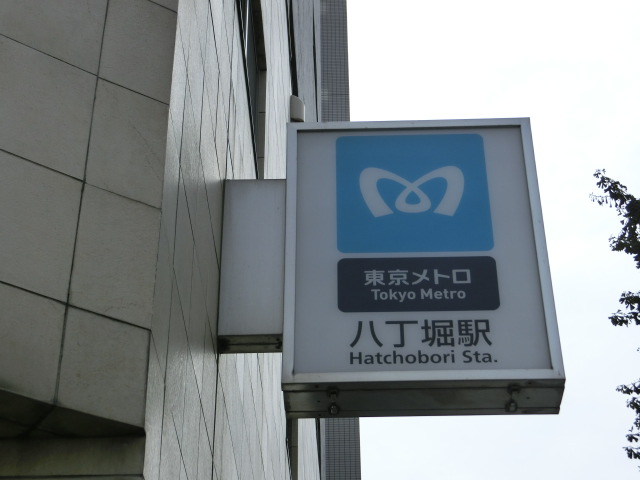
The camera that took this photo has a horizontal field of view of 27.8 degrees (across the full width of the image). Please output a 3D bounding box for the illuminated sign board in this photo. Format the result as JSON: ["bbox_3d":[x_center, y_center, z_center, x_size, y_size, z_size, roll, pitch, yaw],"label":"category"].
[{"bbox_3d":[0.304,0.064,4.140,0.820,1.031,0.199,-1,-38,1],"label":"illuminated sign board"}]

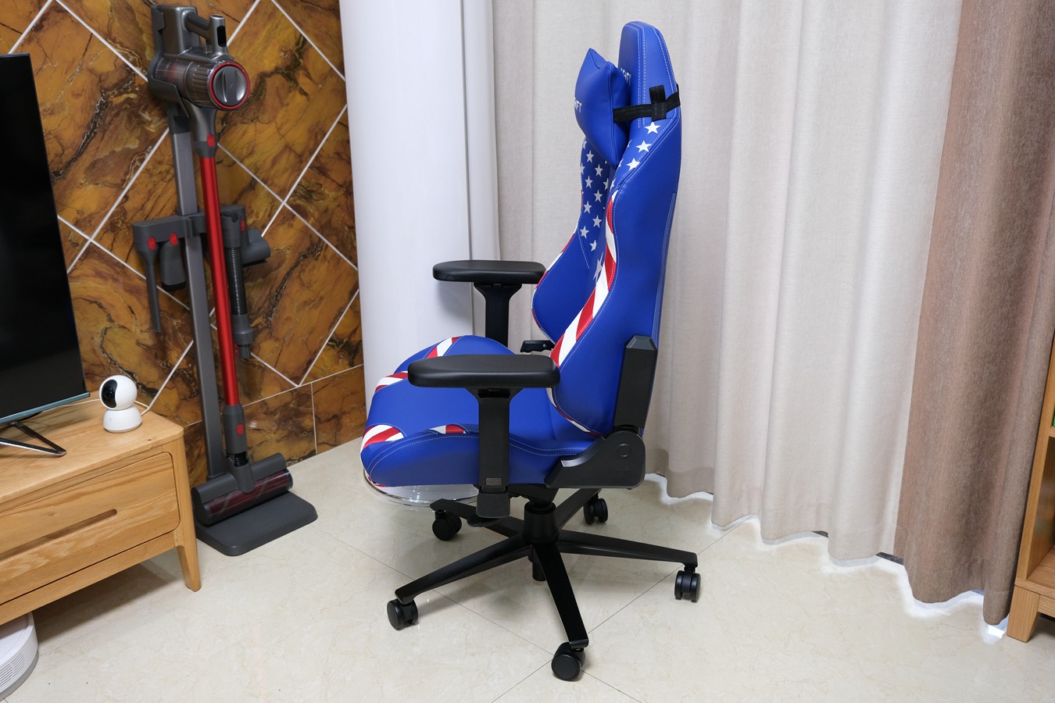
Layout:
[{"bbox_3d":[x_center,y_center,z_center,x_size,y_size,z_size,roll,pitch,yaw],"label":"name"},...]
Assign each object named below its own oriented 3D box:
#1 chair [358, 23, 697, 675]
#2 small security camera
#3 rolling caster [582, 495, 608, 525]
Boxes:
[{"bbox_3d":[0.021,-0.035,2.024,0.740,1.230,0.770,-1,19,-2],"label":"chair"},{"bbox_3d":[-0.888,0.109,2.108,0.078,0.118,0.078,4,20,12],"label":"small security camera"},{"bbox_3d":[0.180,0.410,2.501,0.053,0.072,0.064,-5,20,-12],"label":"rolling caster"}]

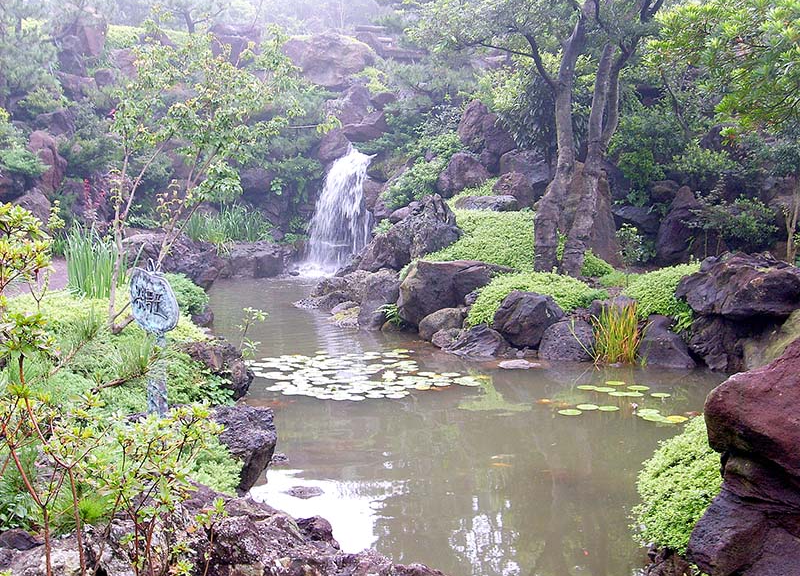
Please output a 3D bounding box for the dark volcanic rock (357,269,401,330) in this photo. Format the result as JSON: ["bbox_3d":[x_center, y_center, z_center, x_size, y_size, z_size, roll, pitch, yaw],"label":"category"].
[{"bbox_3d":[-0.278,0.170,13.500,0.640,0.800,0.700,0,6,-1],"label":"dark volcanic rock"}]

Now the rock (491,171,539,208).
[{"bbox_3d":[2.069,-1.764,17.800,0.824,0.681,0.700,1,7,7],"label":"rock"}]

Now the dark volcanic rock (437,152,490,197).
[{"bbox_3d":[1.201,-2.147,18.800,1.022,0.832,0.900,0,7,4],"label":"dark volcanic rock"}]

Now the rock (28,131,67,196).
[{"bbox_3d":[-7.626,-2.672,21.500,0.850,1.400,0.850,-2,7,-20],"label":"rock"}]

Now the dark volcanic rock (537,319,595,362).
[{"bbox_3d":[2.094,0.660,12.500,0.704,0.515,0.620,1,7,10],"label":"dark volcanic rock"}]

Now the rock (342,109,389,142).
[{"bbox_3d":[-0.816,-3.819,23.500,1.088,0.757,0.900,0,7,-2],"label":"rock"}]

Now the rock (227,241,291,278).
[{"bbox_3d":[-3.261,-0.657,22.900,1.475,0.858,1.050,-1,7,-8],"label":"rock"}]

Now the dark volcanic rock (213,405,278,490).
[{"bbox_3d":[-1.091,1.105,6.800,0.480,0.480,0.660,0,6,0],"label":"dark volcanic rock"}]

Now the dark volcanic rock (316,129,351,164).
[{"bbox_3d":[-1.532,-3.261,22.900,0.783,0.830,0.750,0,7,-4],"label":"dark volcanic rock"}]

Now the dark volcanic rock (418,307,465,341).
[{"bbox_3d":[0.530,0.466,12.700,0.580,0.420,0.480,0,6,2],"label":"dark volcanic rock"}]

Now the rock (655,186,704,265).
[{"bbox_3d":[4.275,-0.956,15.200,0.780,1.180,0.750,2,7,16],"label":"rock"}]

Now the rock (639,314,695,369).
[{"bbox_3d":[2.896,0.592,10.800,0.600,0.550,0.550,2,7,15],"label":"rock"}]

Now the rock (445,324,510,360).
[{"bbox_3d":[0.986,0.694,12.650,0.840,0.422,0.620,1,7,4],"label":"rock"}]

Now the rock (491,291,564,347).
[{"bbox_3d":[1.668,0.412,13.000,0.968,0.706,0.800,1,7,7],"label":"rock"}]

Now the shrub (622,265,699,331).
[{"bbox_3d":[3.394,0.110,12.900,1.012,0.794,1.000,2,7,15],"label":"shrub"}]

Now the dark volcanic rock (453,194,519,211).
[{"bbox_3d":[1.428,-1.411,16.600,1.120,0.320,0.650,1,6,5],"label":"dark volcanic rock"}]

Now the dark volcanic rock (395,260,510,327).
[{"bbox_3d":[0.768,0.088,13.500,1.550,0.880,0.950,0,6,3],"label":"dark volcanic rock"}]

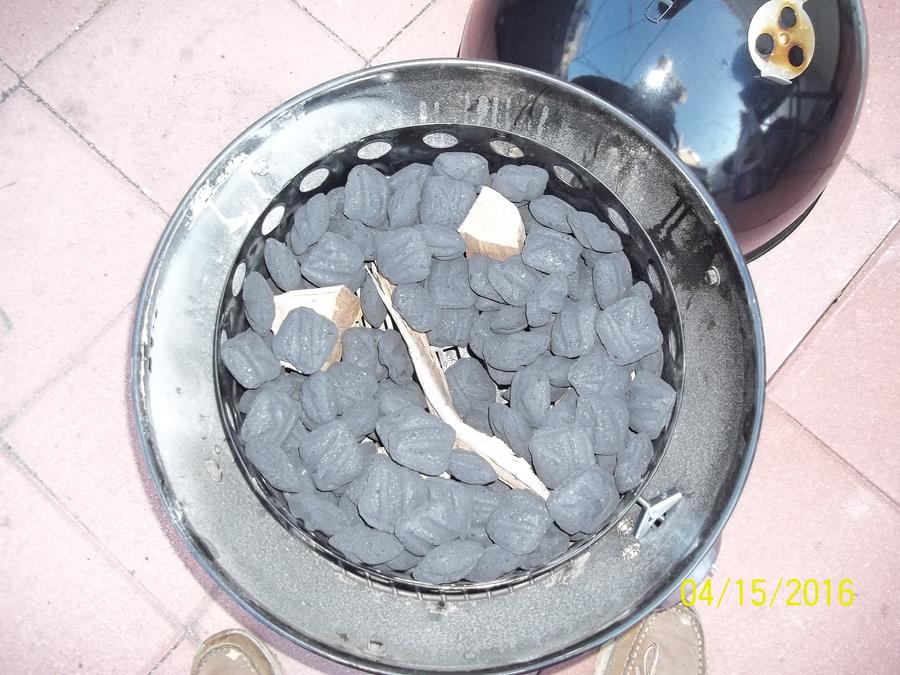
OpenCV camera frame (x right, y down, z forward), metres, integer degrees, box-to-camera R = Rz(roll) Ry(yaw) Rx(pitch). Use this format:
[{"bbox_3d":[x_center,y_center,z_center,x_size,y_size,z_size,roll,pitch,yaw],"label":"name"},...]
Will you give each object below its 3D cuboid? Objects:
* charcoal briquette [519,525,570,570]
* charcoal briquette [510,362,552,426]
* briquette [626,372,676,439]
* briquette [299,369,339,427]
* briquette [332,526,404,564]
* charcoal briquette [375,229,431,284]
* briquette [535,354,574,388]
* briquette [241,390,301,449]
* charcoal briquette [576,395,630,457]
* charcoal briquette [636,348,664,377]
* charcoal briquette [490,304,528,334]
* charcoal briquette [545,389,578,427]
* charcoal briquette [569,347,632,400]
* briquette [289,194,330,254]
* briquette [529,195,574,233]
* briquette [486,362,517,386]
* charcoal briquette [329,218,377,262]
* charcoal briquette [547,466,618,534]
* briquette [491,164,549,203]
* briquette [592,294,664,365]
[{"bbox_3d":[0.076,0.165,0.665,0.049,0.049,0.026,-30,120,-1],"label":"charcoal briquette"},{"bbox_3d":[0.066,0.048,0.686,0.026,0.049,0.049,3,85,38],"label":"charcoal briquette"},{"bbox_3d":[0.164,0.056,0.686,0.049,0.026,0.049,10,95,38],"label":"briquette"},{"bbox_3d":[-0.108,0.052,0.692,0.026,0.049,0.049,-12,88,20],"label":"briquette"},{"bbox_3d":[-0.064,0.161,0.645,0.052,0.052,0.030,15,90,-31],"label":"briquette"},{"bbox_3d":[-0.040,-0.070,0.709,0.050,0.029,0.050,-14,85,-1],"label":"charcoal briquette"},{"bbox_3d":[0.094,0.021,0.735,0.052,0.028,0.053,-6,98,1],"label":"briquette"},{"bbox_3d":[-0.144,0.064,0.666,0.030,0.047,0.049,11,70,45],"label":"briquette"},{"bbox_3d":[0.126,0.071,0.680,0.050,0.030,0.050,-6,87,4],"label":"charcoal briquette"},{"bbox_3d":[0.161,0.014,0.710,0.050,0.030,0.050,-1,89,38],"label":"charcoal briquette"},{"bbox_3d":[0.055,-0.024,0.730,0.050,0.030,0.050,2,59,1],"label":"charcoal briquette"},{"bbox_3d":[0.099,0.063,0.713,0.049,0.026,0.049,-43,46,0],"label":"charcoal briquette"},{"bbox_3d":[0.127,0.029,0.703,0.050,0.029,0.050,0,85,0],"label":"charcoal briquette"},{"bbox_3d":[-0.122,-0.100,0.731,0.027,0.052,0.054,25,91,-32],"label":"briquette"},{"bbox_3d":[0.092,-0.110,0.741,0.049,0.049,0.026,30,115,2],"label":"briquette"},{"bbox_3d":[0.051,0.022,0.729,0.050,0.029,0.050,0,92,-2],"label":"briquette"},{"bbox_3d":[-0.084,-0.087,0.736,0.050,0.030,0.050,31,76,5],"label":"charcoal briquette"},{"bbox_3d":[0.104,0.129,0.660,0.050,0.029,0.050,-41,59,0],"label":"charcoal briquette"},{"bbox_3d":[0.062,-0.138,0.747,0.053,0.028,0.053,-1,38,3],"label":"briquette"},{"bbox_3d":[0.146,-0.006,0.678,0.049,0.030,0.052,-36,71,19],"label":"briquette"}]

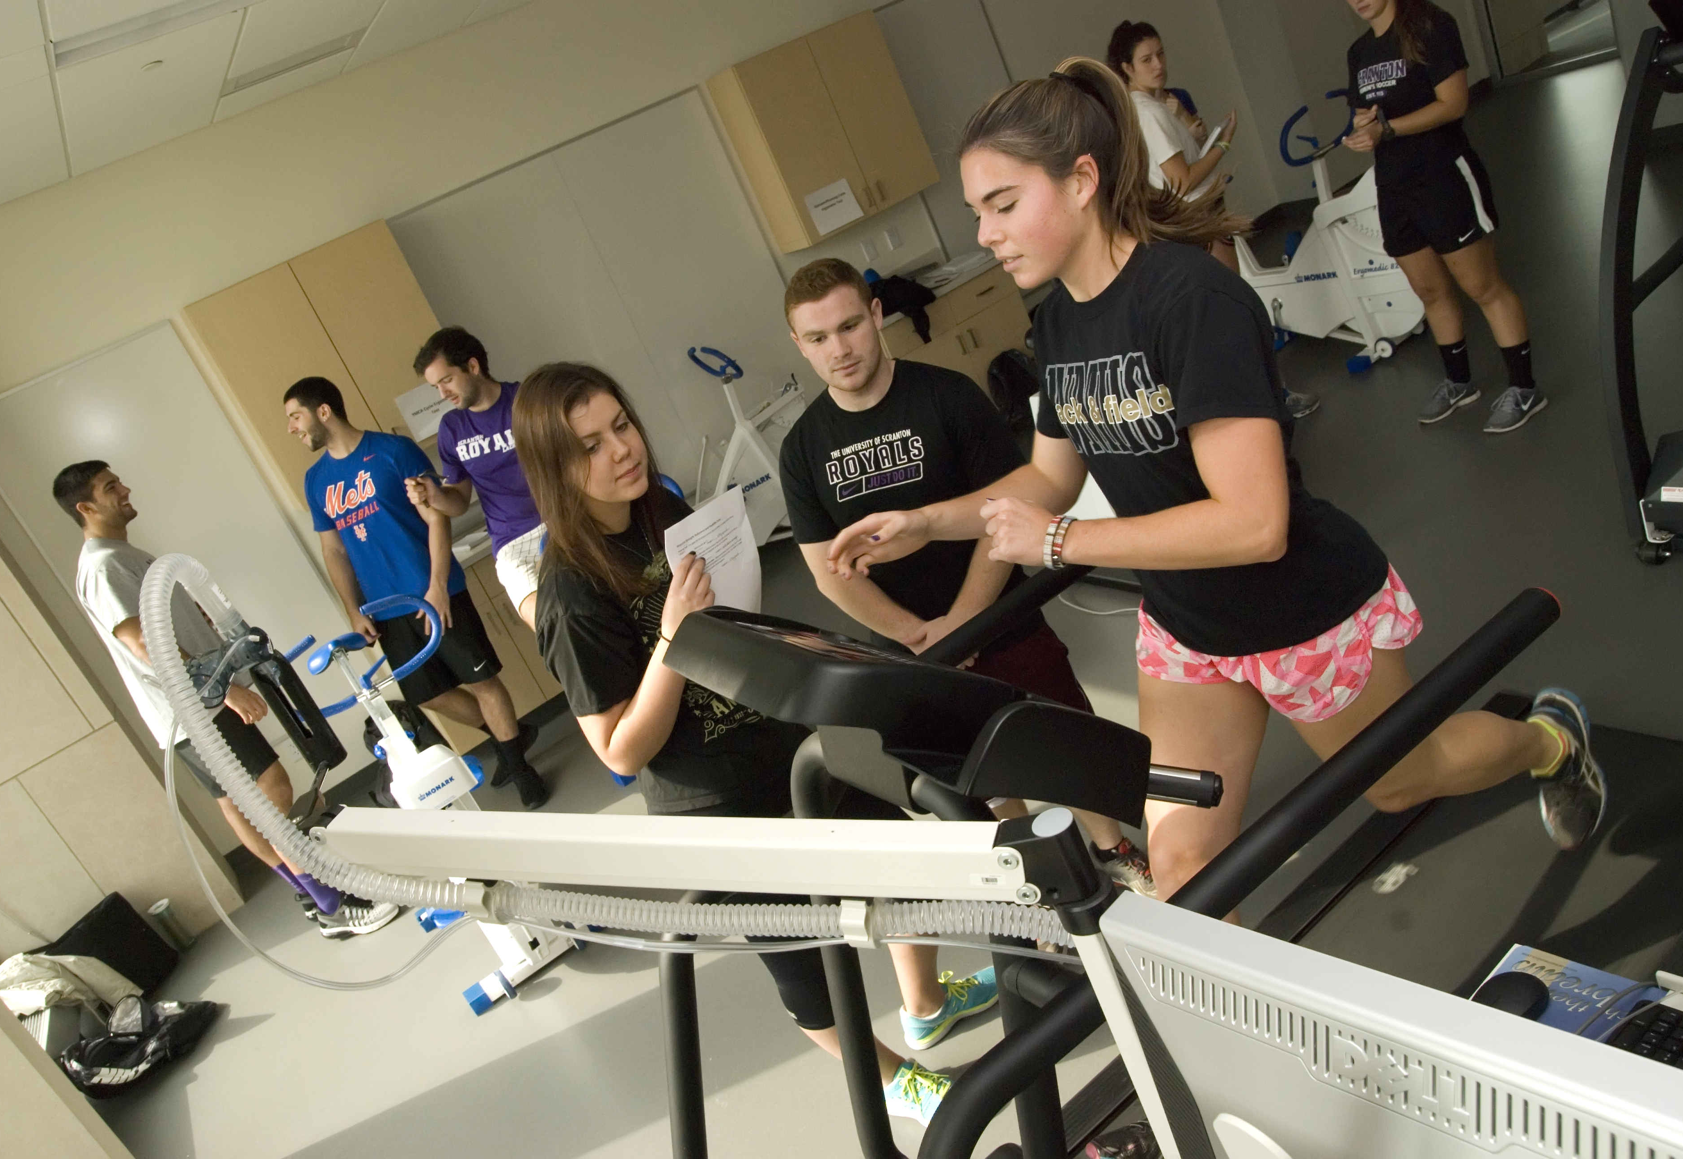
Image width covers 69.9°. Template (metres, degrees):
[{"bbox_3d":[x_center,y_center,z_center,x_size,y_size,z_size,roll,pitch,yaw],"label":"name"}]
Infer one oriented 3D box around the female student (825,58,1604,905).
[{"bbox_3d":[0.541,0.085,1.643,0.920,1.570,0.540,-34,21,-24],"label":"female student"}]

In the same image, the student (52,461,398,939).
[{"bbox_3d":[-2.151,0.452,4.181,0.470,1.800,0.480,-23,19,7],"label":"student"}]

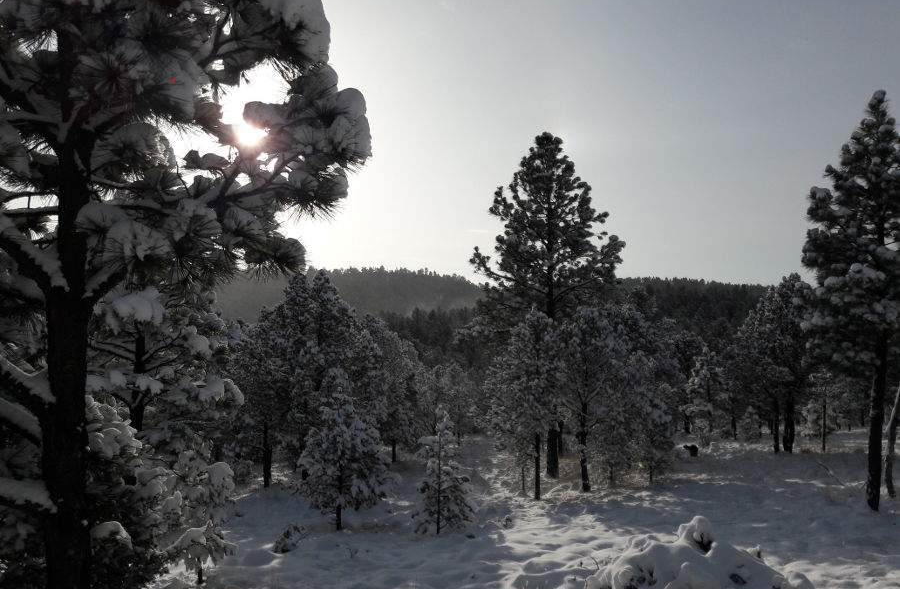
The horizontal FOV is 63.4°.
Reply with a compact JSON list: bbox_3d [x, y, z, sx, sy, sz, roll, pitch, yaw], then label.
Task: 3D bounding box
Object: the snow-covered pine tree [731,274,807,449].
[{"bbox_3d":[13.868,2.942,31.500,3.453,7.702,3.453,0,-3,0],"label":"snow-covered pine tree"}]

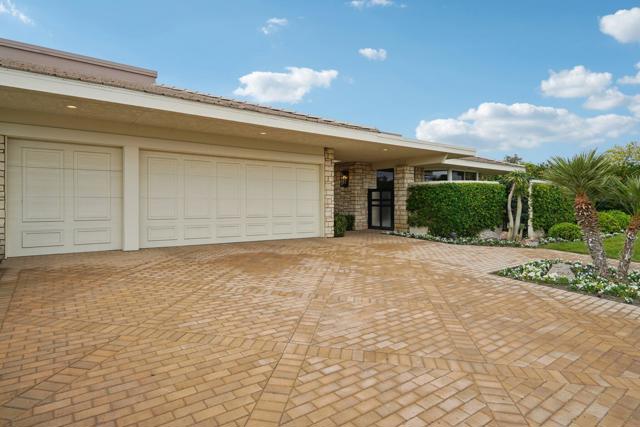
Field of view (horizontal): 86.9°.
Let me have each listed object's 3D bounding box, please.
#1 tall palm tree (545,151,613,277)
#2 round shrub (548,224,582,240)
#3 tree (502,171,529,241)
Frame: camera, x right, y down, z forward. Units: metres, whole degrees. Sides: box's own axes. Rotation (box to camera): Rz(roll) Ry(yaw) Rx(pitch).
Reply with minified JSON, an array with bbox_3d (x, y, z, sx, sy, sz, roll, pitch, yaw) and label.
[{"bbox_3d":[4.950,0.000,6.450,1.220,2.430,1.200,0,1,38],"label":"tall palm tree"},{"bbox_3d":[7.950,0.600,10.950,0.980,0.660,0.980,0,1,36],"label":"round shrub"},{"bbox_3d":[6.460,-0.210,11.100,0.900,2.270,0.880,0,1,30],"label":"tree"}]

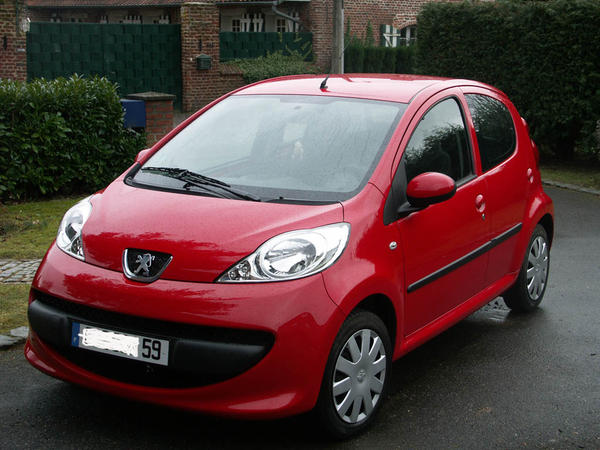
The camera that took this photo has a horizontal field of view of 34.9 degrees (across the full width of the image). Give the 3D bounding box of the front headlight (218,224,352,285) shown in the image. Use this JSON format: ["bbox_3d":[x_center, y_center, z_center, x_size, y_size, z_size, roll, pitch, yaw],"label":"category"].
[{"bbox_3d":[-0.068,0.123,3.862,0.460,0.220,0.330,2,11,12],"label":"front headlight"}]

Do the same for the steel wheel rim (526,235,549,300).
[{"bbox_3d":[1.463,0.271,6.007,0.100,0.400,0.400,6,12,31],"label":"steel wheel rim"}]

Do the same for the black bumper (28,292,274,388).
[{"bbox_3d":[-0.674,0.493,3.967,1.310,0.290,0.220,6,12,31],"label":"black bumper"}]

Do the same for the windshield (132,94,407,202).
[{"bbox_3d":[-0.165,-0.403,4.636,1.280,0.120,0.950,6,40,31],"label":"windshield"}]

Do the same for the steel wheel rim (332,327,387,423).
[{"bbox_3d":[0.225,0.640,4.050,0.100,0.400,0.400,8,13,38],"label":"steel wheel rim"}]

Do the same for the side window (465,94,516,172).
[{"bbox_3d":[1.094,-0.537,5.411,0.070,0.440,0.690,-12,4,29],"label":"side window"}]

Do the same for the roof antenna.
[{"bbox_3d":[0.136,-0.757,5.065,0.030,0.085,0.090,6,12,31],"label":"roof antenna"}]

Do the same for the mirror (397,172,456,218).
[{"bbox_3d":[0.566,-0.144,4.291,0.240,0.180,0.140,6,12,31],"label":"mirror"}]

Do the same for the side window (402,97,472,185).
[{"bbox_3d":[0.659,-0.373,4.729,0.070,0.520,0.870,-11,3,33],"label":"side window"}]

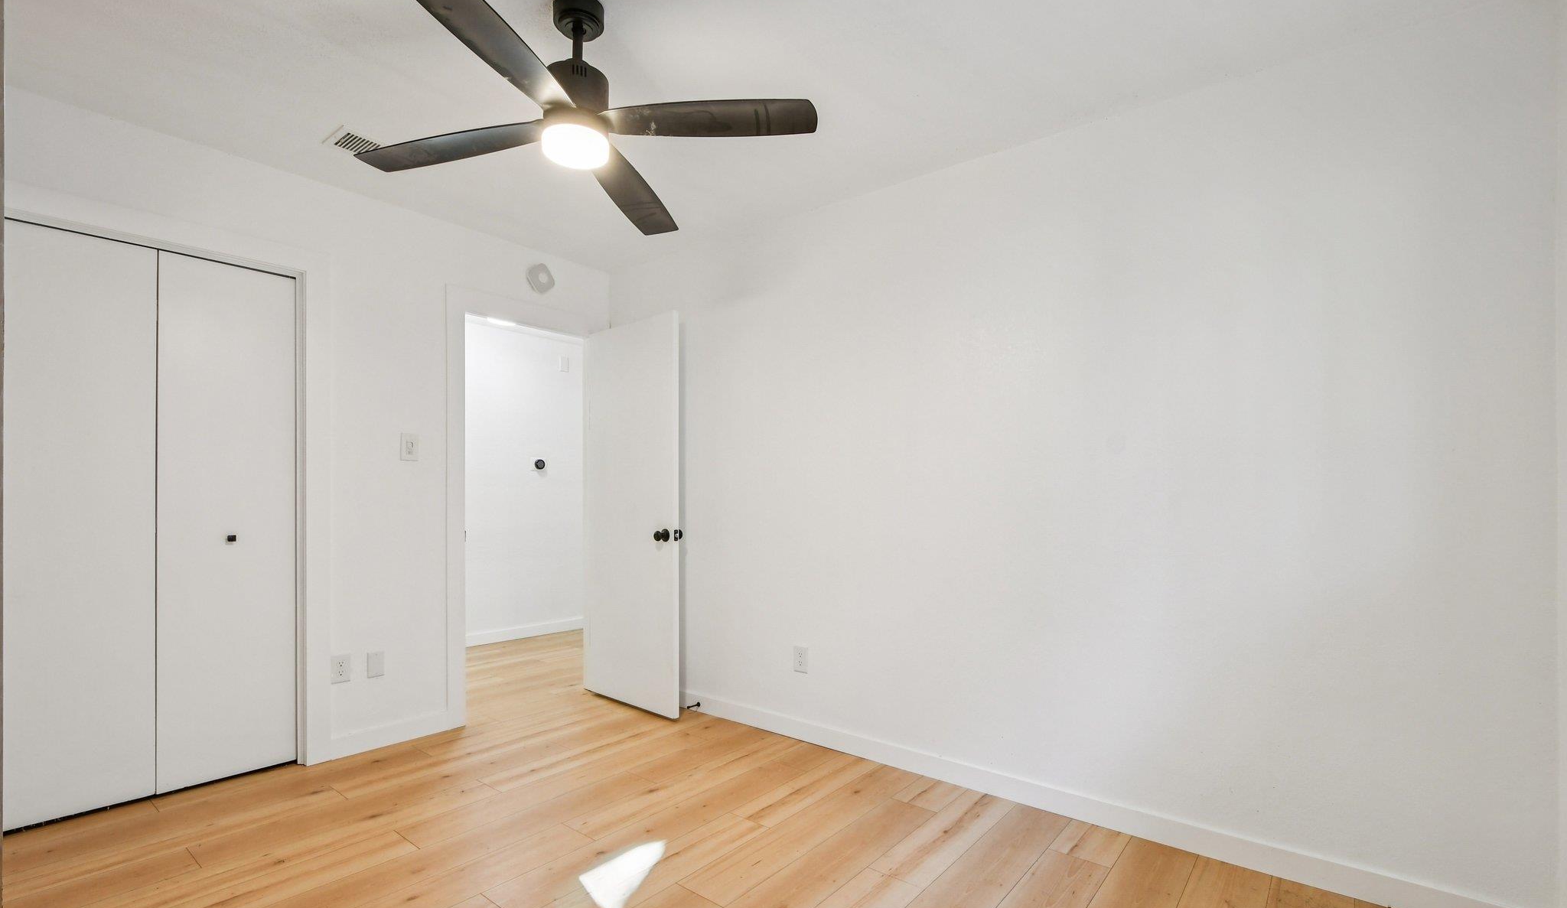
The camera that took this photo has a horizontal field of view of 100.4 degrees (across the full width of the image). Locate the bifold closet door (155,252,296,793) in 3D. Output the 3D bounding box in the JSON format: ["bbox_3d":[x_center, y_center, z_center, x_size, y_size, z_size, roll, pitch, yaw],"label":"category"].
[{"bbox_3d":[-2.155,0.265,2.555,0.036,2.000,0.425,-1,-1,40],"label":"bifold closet door"}]

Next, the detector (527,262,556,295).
[{"bbox_3d":[-1.305,-0.943,3.515,0.042,0.148,0.145,-1,-1,40],"label":"detector"}]

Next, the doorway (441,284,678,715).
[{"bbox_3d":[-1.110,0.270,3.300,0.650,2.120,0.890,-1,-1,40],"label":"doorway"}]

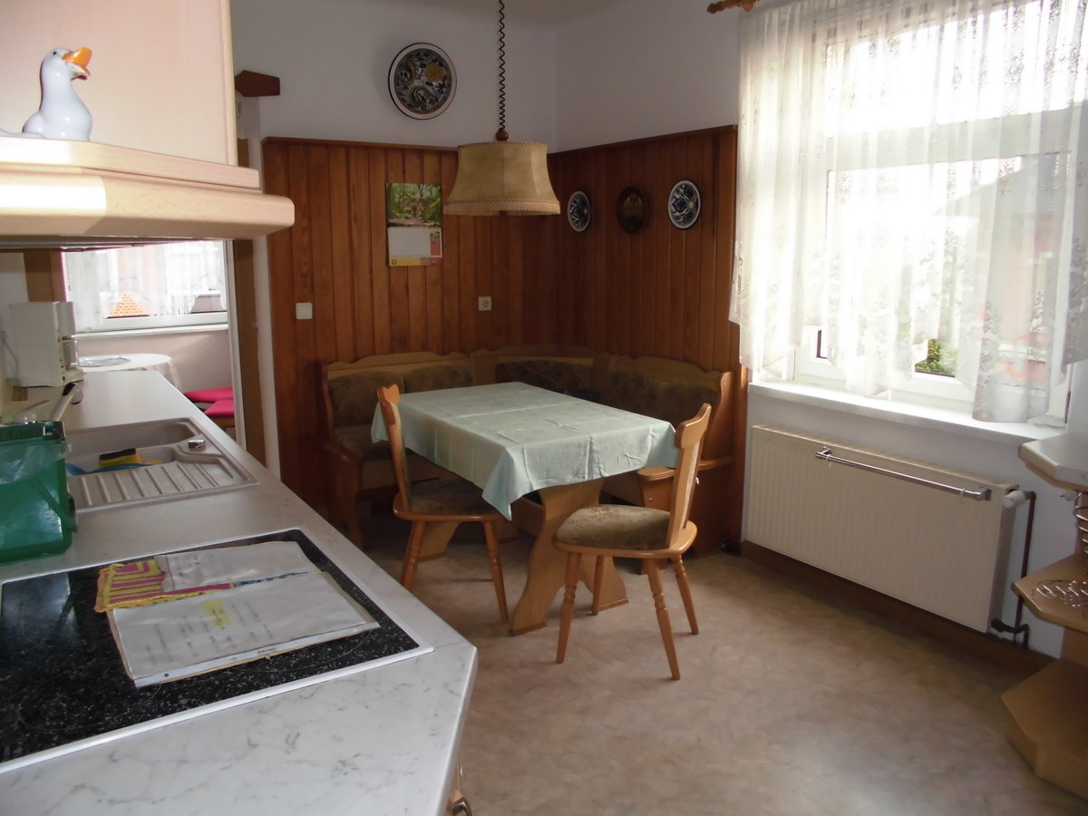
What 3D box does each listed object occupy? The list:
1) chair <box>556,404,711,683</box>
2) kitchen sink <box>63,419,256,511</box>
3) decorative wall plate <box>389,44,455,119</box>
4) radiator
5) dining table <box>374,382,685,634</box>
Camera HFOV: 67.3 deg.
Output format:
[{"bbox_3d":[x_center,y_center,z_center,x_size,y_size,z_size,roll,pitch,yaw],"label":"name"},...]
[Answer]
[{"bbox_3d":[0.308,0.432,2.870,0.470,0.880,0.420,4,12,19],"label":"chair"},{"bbox_3d":[-1.139,0.211,2.227,0.500,0.160,0.890,-7,14,-32],"label":"kitchen sink"},{"bbox_3d":[-0.637,-1.725,4.317,0.380,0.380,0.040,-7,14,-32],"label":"decorative wall plate"},{"bbox_3d":[1.245,0.425,3.202,0.100,0.520,1.100,-7,14,-32],"label":"radiator"},{"bbox_3d":[-0.126,0.371,3.462,0.740,0.760,1.120,-7,14,-32],"label":"dining table"}]

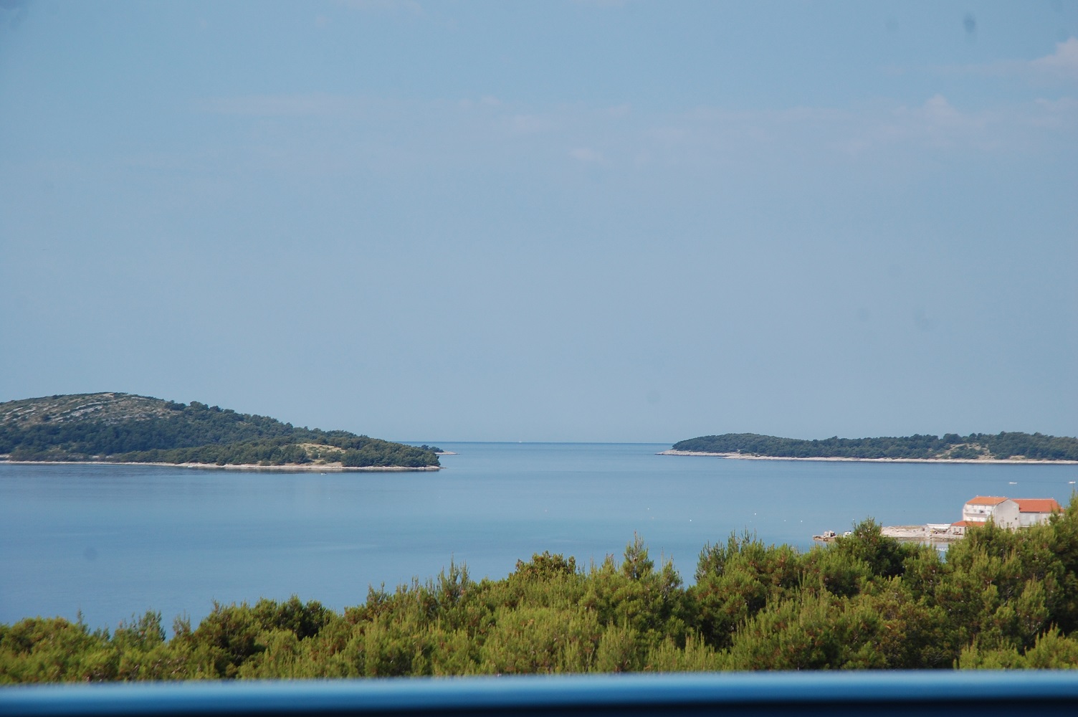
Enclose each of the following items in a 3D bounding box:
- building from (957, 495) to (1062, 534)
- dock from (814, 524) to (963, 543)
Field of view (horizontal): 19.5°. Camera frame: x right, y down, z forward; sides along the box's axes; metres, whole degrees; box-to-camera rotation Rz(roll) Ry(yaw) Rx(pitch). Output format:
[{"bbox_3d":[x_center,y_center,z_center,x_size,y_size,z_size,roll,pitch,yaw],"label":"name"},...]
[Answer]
[{"bbox_3d":[134.700,45.500,912.000,28.000,11.000,17.000,1,-2,-30],"label":"building"},{"bbox_3d":[101.600,51.100,914.000,40.000,3.000,30.000,1,-1,-12],"label":"dock"}]

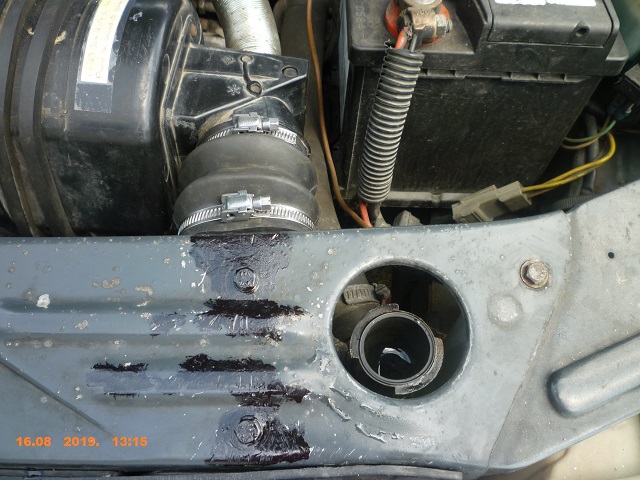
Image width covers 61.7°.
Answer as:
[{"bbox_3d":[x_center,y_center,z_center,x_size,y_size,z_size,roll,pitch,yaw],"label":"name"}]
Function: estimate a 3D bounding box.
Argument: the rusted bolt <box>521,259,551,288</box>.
[{"bbox_3d":[0.117,0.018,0.291,0.016,0.008,0.016,-1,71,2],"label":"rusted bolt"}]

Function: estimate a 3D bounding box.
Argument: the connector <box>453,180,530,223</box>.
[{"bbox_3d":[0.120,-0.025,0.375,0.054,0.018,0.022,-24,66,-14],"label":"connector"}]

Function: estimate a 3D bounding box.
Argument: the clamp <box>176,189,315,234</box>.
[{"bbox_3d":[-0.044,0.002,0.357,0.094,0.102,0.015,1,63,-2],"label":"clamp"}]

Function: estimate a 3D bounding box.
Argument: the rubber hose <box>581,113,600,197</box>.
[{"bbox_3d":[0.248,-0.078,0.490,0.014,0.011,0.073,3,88,0],"label":"rubber hose"}]

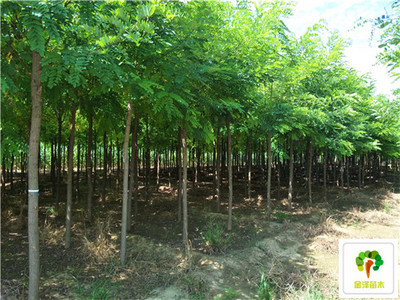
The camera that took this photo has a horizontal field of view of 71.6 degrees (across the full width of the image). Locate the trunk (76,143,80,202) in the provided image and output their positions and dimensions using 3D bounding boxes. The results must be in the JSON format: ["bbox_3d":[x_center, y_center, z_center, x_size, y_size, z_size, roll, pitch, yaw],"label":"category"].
[{"bbox_3d":[-3.715,0.689,8.501,0.070,1.837,0.070,0,-1,0],"label":"trunk"}]

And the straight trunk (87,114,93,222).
[{"bbox_3d":[-2.624,0.435,6.651,0.090,2.586,0.090,0,-2,0],"label":"straight trunk"}]

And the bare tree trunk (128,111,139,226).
[{"bbox_3d":[-1.313,0.395,5.489,0.085,2.353,0.085,3,-1,0],"label":"bare tree trunk"}]

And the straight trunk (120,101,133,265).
[{"bbox_3d":[-1.055,0.461,4.004,0.085,2.354,0.085,2,-2,0],"label":"straight trunk"}]

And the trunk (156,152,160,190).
[{"bbox_3d":[-1.683,0.872,11.253,0.070,1.541,0.070,1,-1,0],"label":"trunk"}]

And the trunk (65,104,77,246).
[{"bbox_3d":[-2.031,0.403,4.393,0.085,2.309,0.085,3,-1,0],"label":"trunk"}]

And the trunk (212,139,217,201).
[{"bbox_3d":[0.469,0.625,8.679,0.070,1.970,0.070,-2,-1,0],"label":"trunk"}]

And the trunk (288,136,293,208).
[{"bbox_3d":[2.427,0.616,7.441,0.070,1.956,0.070,1,-1,0],"label":"trunk"}]

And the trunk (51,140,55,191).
[{"bbox_3d":[-5.323,0.605,10.037,0.080,2.043,0.080,-1,-1,0],"label":"trunk"}]

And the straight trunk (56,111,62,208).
[{"bbox_3d":[-4.337,0.284,8.545,0.085,3.018,0.085,0,-2,0],"label":"straight trunk"}]

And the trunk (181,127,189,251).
[{"bbox_3d":[-0.241,0.633,4.584,0.080,2.050,0.080,-1,-2,0],"label":"trunk"}]

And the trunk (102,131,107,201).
[{"bbox_3d":[-3.500,0.564,10.195,0.090,2.570,0.090,0,-2,0],"label":"trunk"}]

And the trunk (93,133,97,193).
[{"bbox_3d":[-4.793,0.566,12.659,0.085,2.736,0.085,0,-2,0],"label":"trunk"}]

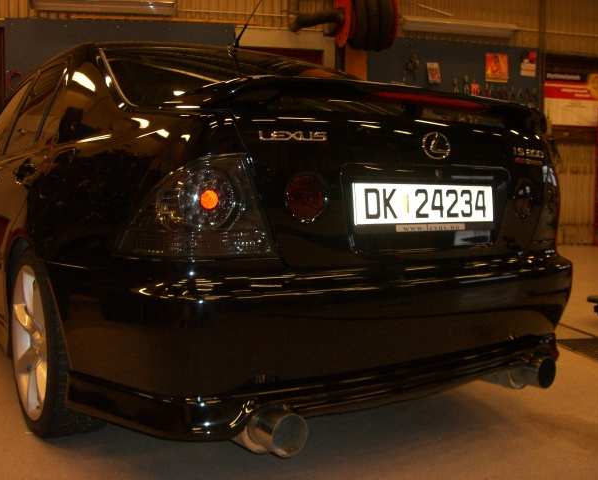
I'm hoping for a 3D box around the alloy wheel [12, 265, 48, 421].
[{"bbox_3d":[-0.774,0.322,2.260,0.200,0.490,0.490,-2,4,-34],"label":"alloy wheel"}]

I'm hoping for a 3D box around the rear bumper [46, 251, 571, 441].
[{"bbox_3d":[0.212,0.221,2.152,1.720,0.430,0.690,-2,4,-34],"label":"rear bumper"}]

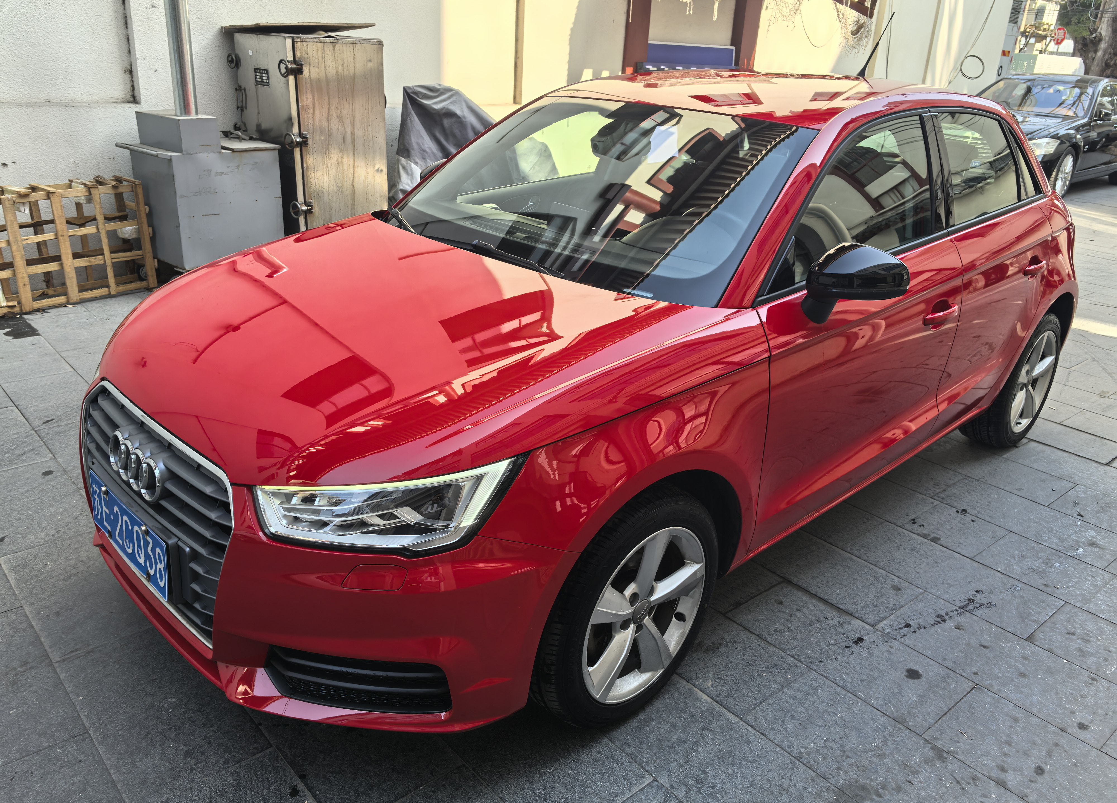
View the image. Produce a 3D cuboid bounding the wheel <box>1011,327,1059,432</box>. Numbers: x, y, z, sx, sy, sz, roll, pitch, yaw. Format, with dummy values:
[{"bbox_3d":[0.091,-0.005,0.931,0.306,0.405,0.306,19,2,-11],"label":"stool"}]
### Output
[{"bbox_3d":[1.930,-0.098,3.683,0.440,0.440,0.170,-18,29,-41],"label":"wheel"}]

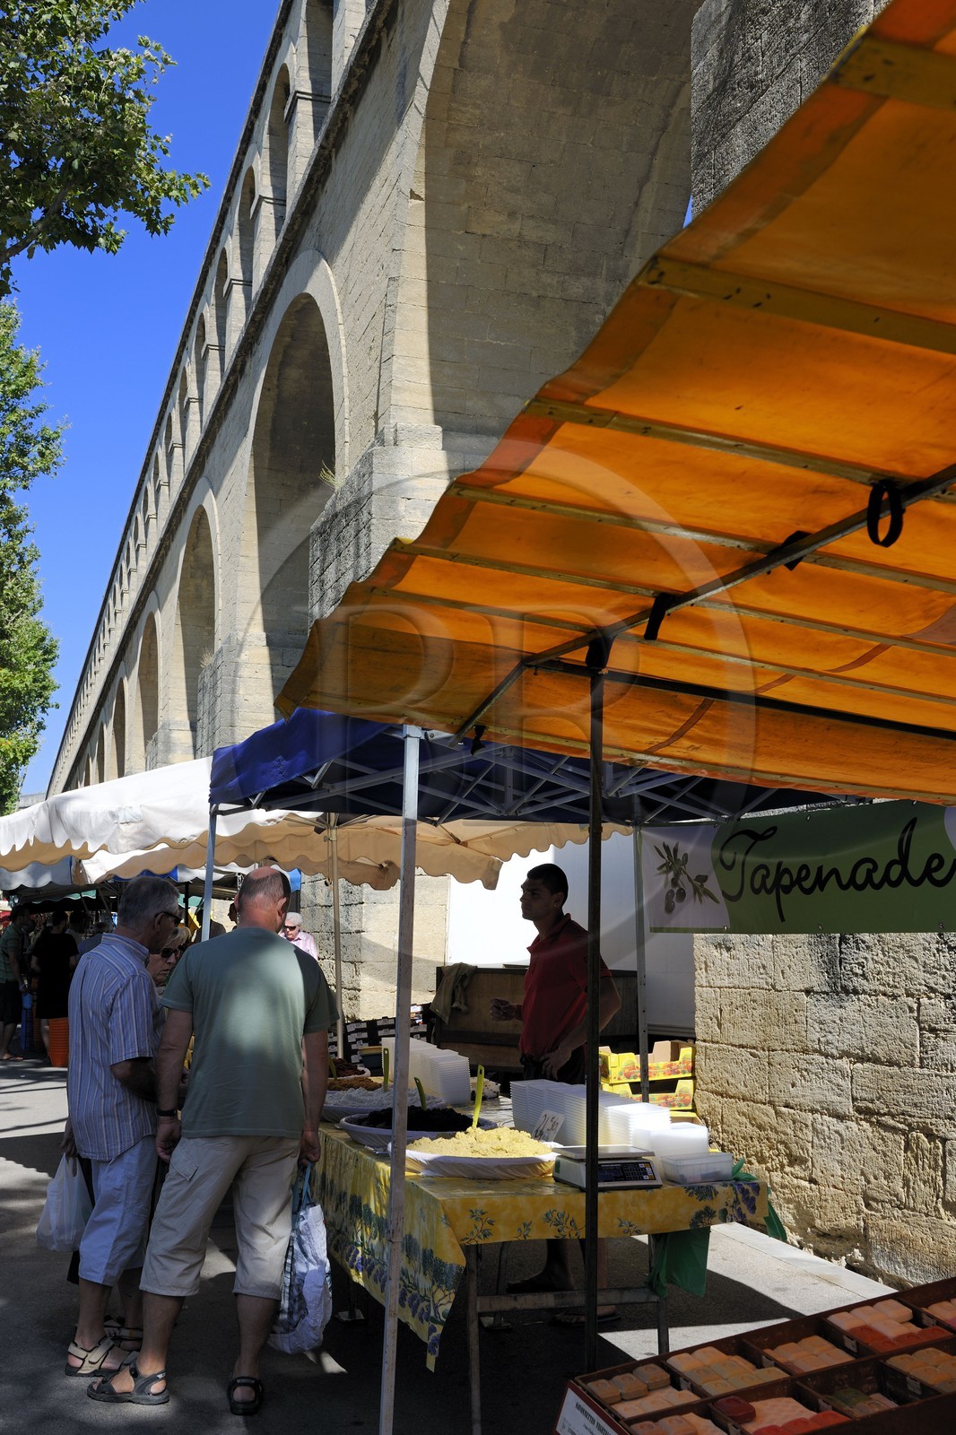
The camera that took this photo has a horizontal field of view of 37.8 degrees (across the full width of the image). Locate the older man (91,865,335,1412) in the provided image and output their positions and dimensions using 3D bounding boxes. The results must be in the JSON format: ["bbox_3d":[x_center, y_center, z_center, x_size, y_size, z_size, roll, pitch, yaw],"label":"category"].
[{"bbox_3d":[-0.870,1.361,4.673,0.730,1.720,0.480,3,-9,-17],"label":"older man"}]

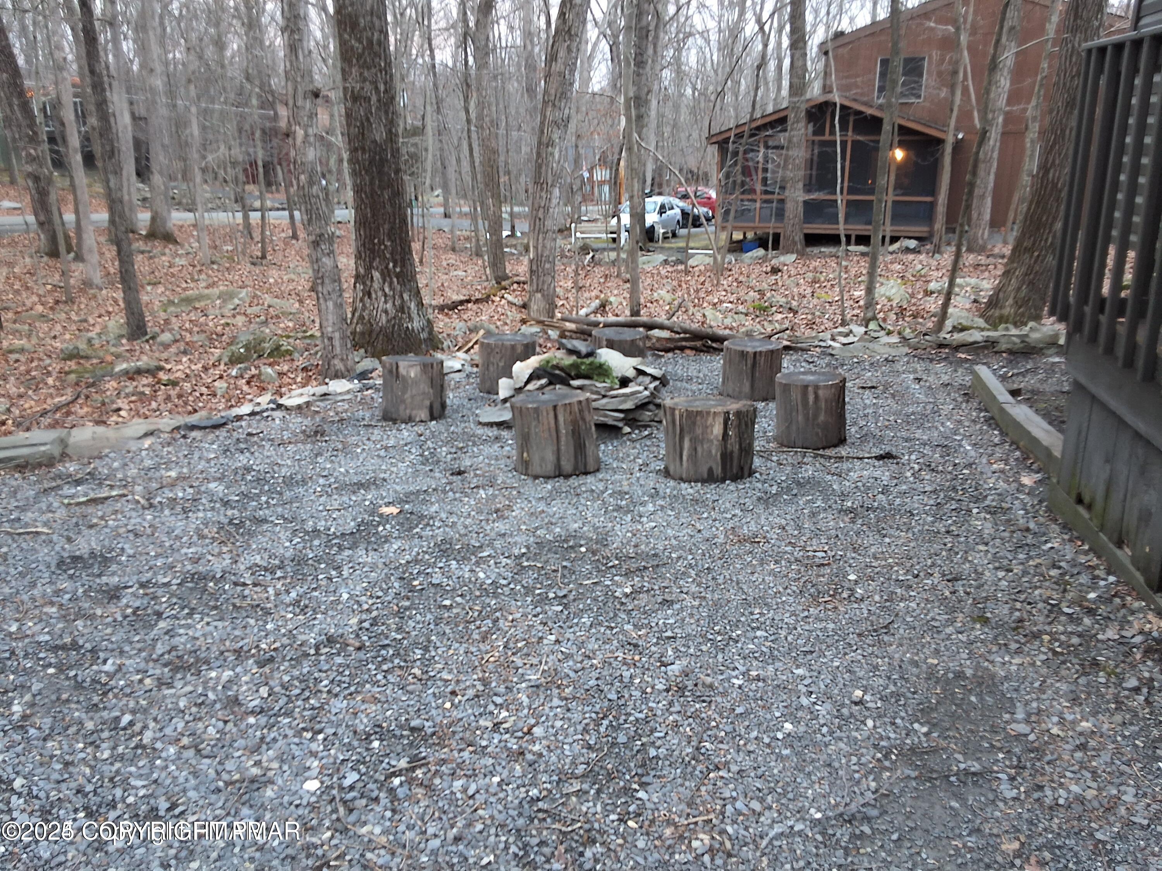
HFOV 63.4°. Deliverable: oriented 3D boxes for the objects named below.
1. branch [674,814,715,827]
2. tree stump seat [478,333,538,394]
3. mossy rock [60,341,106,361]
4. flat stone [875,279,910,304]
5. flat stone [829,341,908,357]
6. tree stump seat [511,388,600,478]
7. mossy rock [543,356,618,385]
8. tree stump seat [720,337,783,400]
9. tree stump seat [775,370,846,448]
[{"bbox_3d":[0.256,0.855,2.096,0.100,0.009,0.012,-5,16,-17],"label":"branch"},{"bbox_3d":[-0.543,-0.553,7.221,0.430,0.380,0.430,1,15,0],"label":"tree stump seat"},{"bbox_3d":[-4.468,-0.770,8.412,0.400,0.150,0.270,-8,18,-27],"label":"mossy rock"},{"bbox_3d":[3.332,-1.519,10.012,0.370,0.210,0.300,5,16,18],"label":"flat stone"},{"bbox_3d":[2.707,-0.828,8.930,0.720,0.090,0.300,-1,15,-7],"label":"flat stone"},{"bbox_3d":[-0.133,-0.021,4.977,0.440,0.368,0.440,0,16,0],"label":"tree stump seat"},{"bbox_3d":[-0.005,-0.386,5.594,0.430,0.140,0.280,0,15,0],"label":"mossy rock"},{"bbox_3d":[1.236,-0.488,6.805,0.414,0.368,0.414,3,16,10],"label":"tree stump seat"},{"bbox_3d":[1.246,-0.146,5.123,0.347,0.362,0.347,4,16,14],"label":"tree stump seat"}]

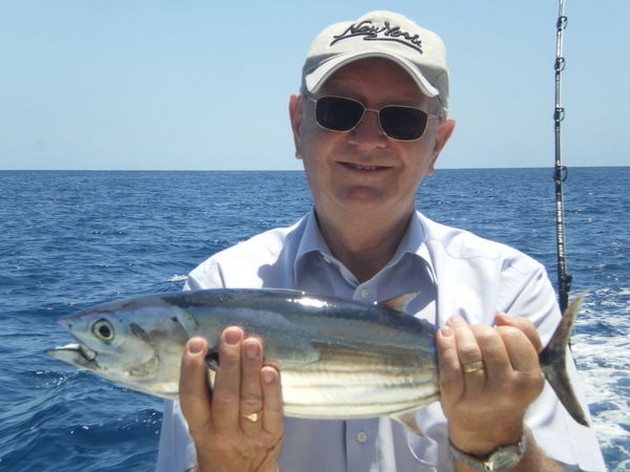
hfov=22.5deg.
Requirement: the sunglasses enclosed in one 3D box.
[{"bbox_3d":[0.067,-0.137,1.790,0.138,0.045,0.140,8,4,4],"label":"sunglasses"}]

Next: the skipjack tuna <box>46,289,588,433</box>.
[{"bbox_3d":[0.003,0.113,1.430,0.485,0.128,0.078,3,2,-3],"label":"skipjack tuna"}]

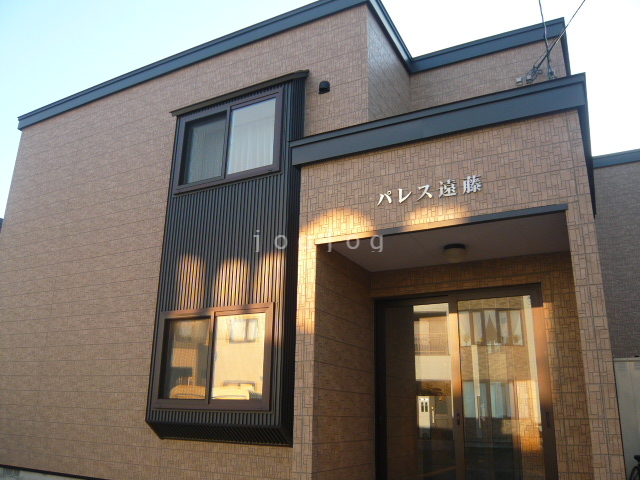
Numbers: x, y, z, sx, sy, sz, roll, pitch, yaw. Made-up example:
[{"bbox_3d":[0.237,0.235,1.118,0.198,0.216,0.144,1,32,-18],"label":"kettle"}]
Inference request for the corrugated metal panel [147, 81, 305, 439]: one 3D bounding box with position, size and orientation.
[{"bbox_3d":[-1.176,0.227,6.614,1.954,4.445,0.335,-8,-19,27],"label":"corrugated metal panel"}]

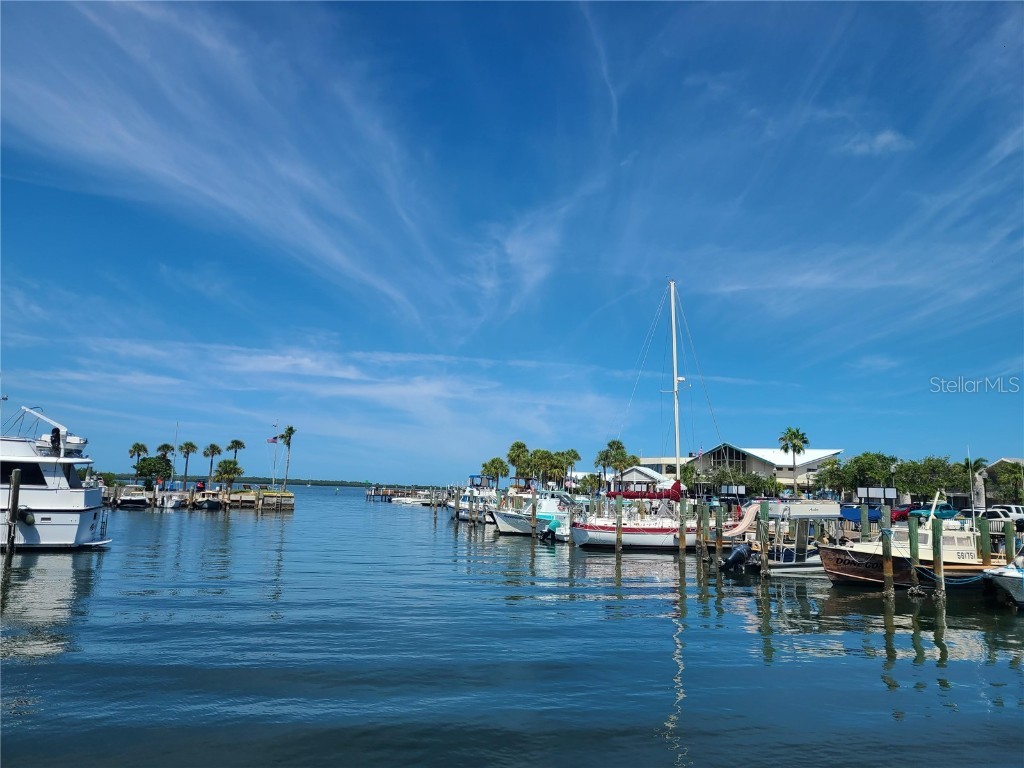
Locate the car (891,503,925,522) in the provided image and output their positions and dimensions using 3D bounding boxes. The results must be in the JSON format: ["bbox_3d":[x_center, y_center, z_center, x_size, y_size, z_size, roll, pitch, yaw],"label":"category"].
[{"bbox_3d":[33.078,10.714,64.000,4.400,1.500,1.800,5,-9,-25],"label":"car"}]

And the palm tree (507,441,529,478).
[{"bbox_3d":[0.828,11.902,104.430,3.000,8.319,3.000,2,-8,0],"label":"palm tree"}]

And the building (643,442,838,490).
[{"bbox_3d":[32.879,13.338,110.337,28.500,9.170,17.000,1,-8,6],"label":"building"}]

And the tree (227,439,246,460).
[{"bbox_3d":[-36.776,10.951,103.318,2.500,6.990,2.500,1,-8,0],"label":"tree"}]

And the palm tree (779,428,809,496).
[{"bbox_3d":[29.108,8.855,79.393,3.100,8.854,3.100,2,-8,0],"label":"palm tree"}]

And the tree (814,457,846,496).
[{"bbox_3d":[33.565,10.884,81.132,3.800,6.140,3.800,1,-8,0],"label":"tree"}]

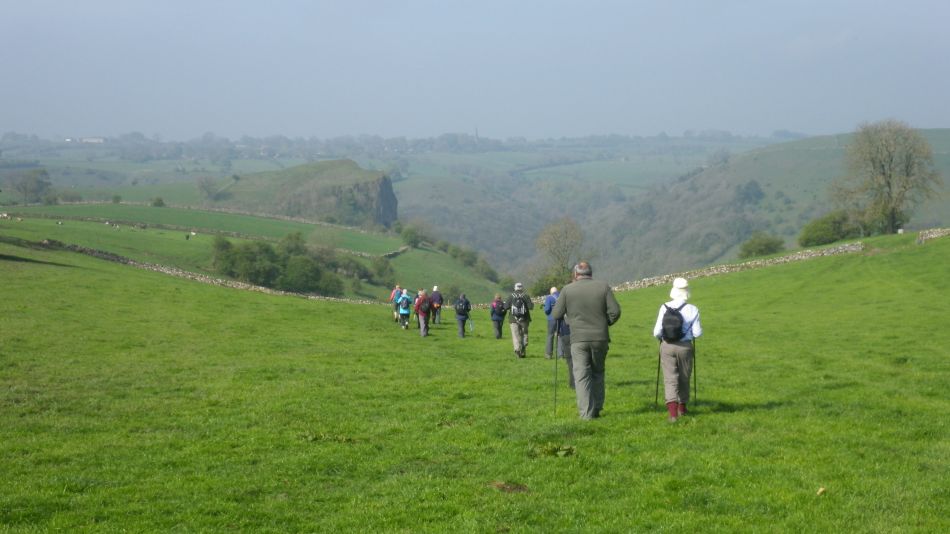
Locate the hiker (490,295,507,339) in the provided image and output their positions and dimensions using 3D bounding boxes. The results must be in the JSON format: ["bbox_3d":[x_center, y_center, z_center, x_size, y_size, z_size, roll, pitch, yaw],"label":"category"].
[{"bbox_3d":[0.855,1.802,46.709,0.550,1.640,0.470,-2,6,-18],"label":"hiker"}]

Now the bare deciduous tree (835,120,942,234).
[{"bbox_3d":[50.018,-10.830,155.000,12.790,13.820,12.000,0,6,0],"label":"bare deciduous tree"}]

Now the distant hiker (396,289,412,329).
[{"bbox_3d":[-2.876,1.730,52.402,0.580,1.640,0.480,-1,6,-6],"label":"distant hiker"}]

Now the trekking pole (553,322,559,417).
[{"bbox_3d":[0.939,1.166,14.750,0.045,1.126,0.050,2,0,0],"label":"trekking pole"}]

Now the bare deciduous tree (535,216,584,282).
[{"bbox_3d":[10.854,-1.734,165.000,6.170,9.250,6.000,0,6,0],"label":"bare deciduous tree"}]

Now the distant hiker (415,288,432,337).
[{"bbox_3d":[-1.813,1.636,45.493,0.600,1.700,0.480,-2,6,-15],"label":"distant hiker"}]

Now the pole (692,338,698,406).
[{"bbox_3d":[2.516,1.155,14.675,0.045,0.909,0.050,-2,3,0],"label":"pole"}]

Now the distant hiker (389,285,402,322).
[{"bbox_3d":[-3.526,1.671,57.699,0.580,1.680,0.480,-2,6,-15],"label":"distant hiker"}]

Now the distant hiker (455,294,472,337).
[{"bbox_3d":[-0.445,1.830,47.595,0.570,1.660,0.470,0,6,-5],"label":"distant hiker"}]

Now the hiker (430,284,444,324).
[{"bbox_3d":[-1.688,1.715,57.836,0.570,1.720,0.450,0,6,-4],"label":"hiker"}]

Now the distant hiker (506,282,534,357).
[{"bbox_3d":[1.075,1.259,30.023,0.640,1.760,0.480,0,6,-3],"label":"distant hiker"}]

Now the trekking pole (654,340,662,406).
[{"bbox_3d":[2.103,1.163,14.675,0.045,0.927,0.050,4,3,0],"label":"trekking pole"}]

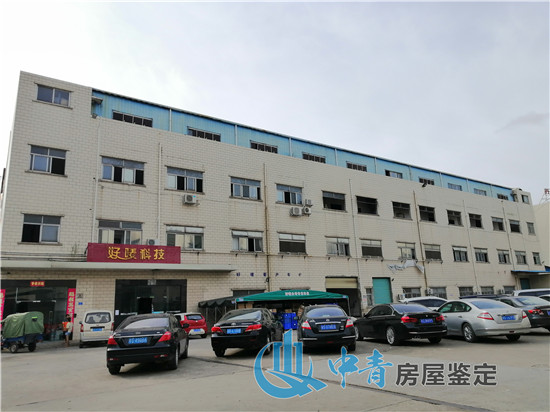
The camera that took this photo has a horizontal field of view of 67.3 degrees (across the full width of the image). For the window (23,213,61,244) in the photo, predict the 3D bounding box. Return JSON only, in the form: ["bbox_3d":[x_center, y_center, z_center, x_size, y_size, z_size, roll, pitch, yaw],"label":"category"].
[{"bbox_3d":[-13.244,1.344,23.447,1.811,1.518,0.180,7,-16,-34],"label":"window"}]

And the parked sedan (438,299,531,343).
[{"bbox_3d":[7.715,4.401,16.139,1.795,1.480,4.850,-1,-13,-5],"label":"parked sedan"}]

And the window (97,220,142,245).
[{"bbox_3d":[-10.304,1.860,27.509,2.782,1.640,0.200,7,-17,-34],"label":"window"}]

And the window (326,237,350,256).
[{"bbox_3d":[5.820,3.794,38.258,2.782,1.640,0.200,7,-17,-34],"label":"window"}]

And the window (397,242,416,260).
[{"bbox_3d":[12.912,4.463,40.211,2.446,1.575,0.150,7,-16,-33],"label":"window"}]

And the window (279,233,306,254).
[{"bbox_3d":[1.500,3.276,35.379,2.782,1.640,0.200,7,-17,-34],"label":"window"}]

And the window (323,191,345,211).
[{"bbox_3d":[5.236,-0.367,36.179,2.570,1.544,0.150,7,-16,-33],"label":"window"}]

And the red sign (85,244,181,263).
[{"bbox_3d":[-8.257,2.891,24.784,5.491,1.077,0.120,7,-16,-33],"label":"red sign"}]

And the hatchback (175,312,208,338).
[{"bbox_3d":[-5.162,6.613,23.023,1.560,1.470,3.550,8,-17,-37],"label":"hatchback"}]

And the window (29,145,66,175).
[{"bbox_3d":[-13.388,-2.666,24.409,1.818,1.495,0.180,7,-16,-34],"label":"window"}]

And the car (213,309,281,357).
[{"bbox_3d":[-0.850,4.496,15.039,1.820,1.490,4.825,-4,-13,9],"label":"car"}]

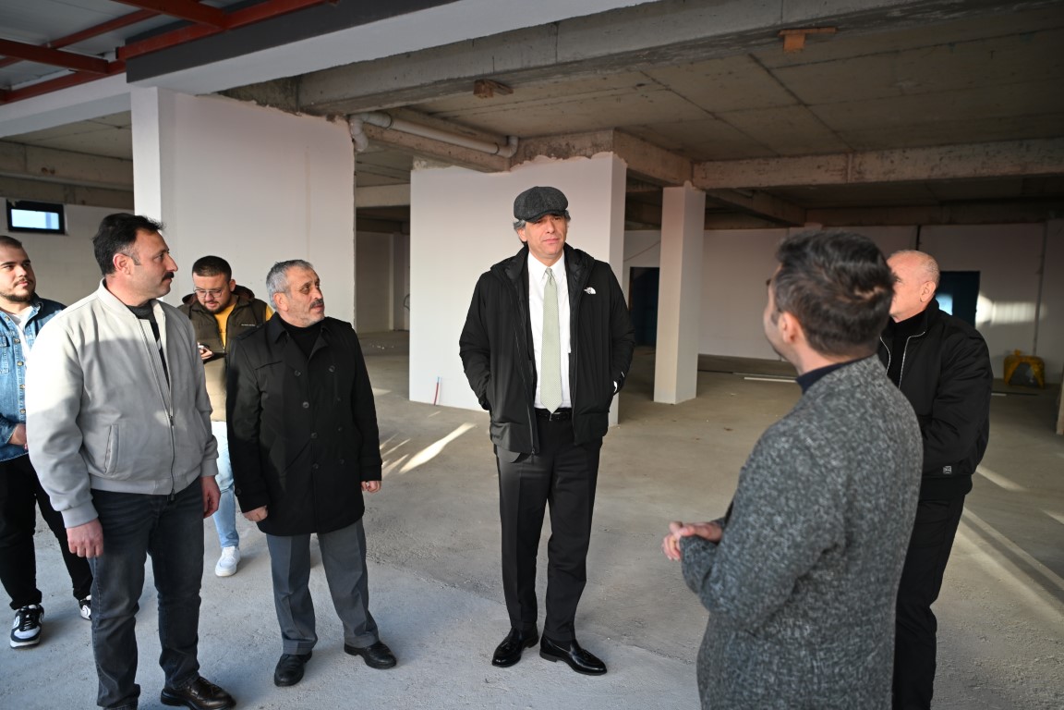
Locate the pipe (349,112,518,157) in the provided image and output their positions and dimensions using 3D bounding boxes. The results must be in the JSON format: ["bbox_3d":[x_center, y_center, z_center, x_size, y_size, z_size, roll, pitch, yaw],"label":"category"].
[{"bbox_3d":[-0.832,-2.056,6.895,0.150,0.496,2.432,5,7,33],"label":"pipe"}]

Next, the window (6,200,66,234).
[{"bbox_3d":[-8.733,-2.411,12.488,0.100,0.541,0.874,5,7,33],"label":"window"}]

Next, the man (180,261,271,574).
[{"bbox_3d":[-1.663,0.314,3.829,0.560,1.674,0.440,1,6,-5],"label":"man"}]

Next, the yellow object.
[{"bbox_3d":[8.302,0.218,11.902,0.500,0.600,0.450,5,7,33],"label":"yellow object"}]

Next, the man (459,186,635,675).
[{"bbox_3d":[0.052,0.301,2.945,0.690,1.972,0.400,1,6,-3],"label":"man"}]

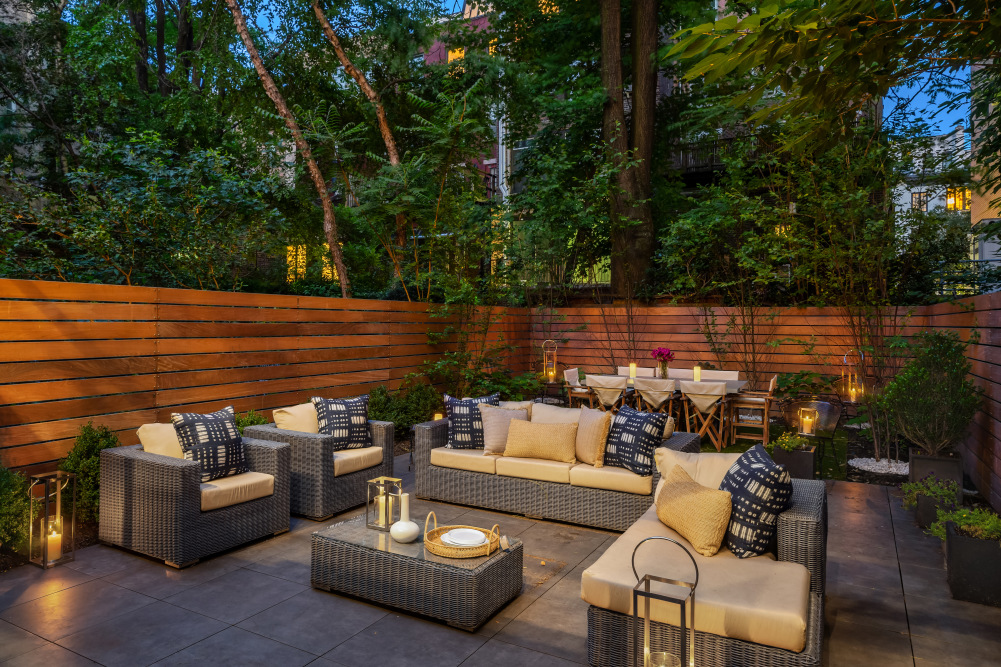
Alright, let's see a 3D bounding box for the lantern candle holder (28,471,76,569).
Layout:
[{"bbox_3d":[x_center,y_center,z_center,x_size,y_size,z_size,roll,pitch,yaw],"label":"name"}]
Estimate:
[{"bbox_3d":[-2.918,1.210,4.355,0.212,0.565,0.188,1,1,31],"label":"lantern candle holder"}]

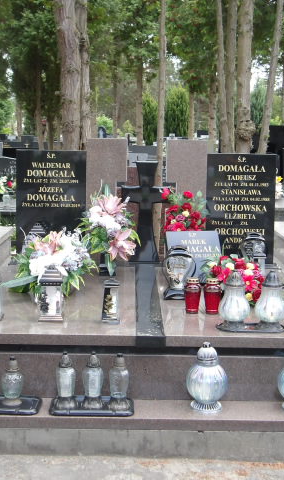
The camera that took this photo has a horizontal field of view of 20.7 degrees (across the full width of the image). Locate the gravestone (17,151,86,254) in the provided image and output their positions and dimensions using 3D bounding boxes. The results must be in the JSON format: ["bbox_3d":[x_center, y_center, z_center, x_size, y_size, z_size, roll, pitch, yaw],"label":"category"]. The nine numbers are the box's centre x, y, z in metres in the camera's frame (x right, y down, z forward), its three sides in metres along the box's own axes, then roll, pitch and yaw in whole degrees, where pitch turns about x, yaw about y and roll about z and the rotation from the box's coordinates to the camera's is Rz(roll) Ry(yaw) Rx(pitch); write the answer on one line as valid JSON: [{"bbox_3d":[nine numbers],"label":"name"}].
[{"bbox_3d":[-0.625,-0.239,5.403,0.477,0.760,0.080,1,9,-1],"label":"gravestone"}]

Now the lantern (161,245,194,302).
[{"bbox_3d":[0.215,0.176,4.326,0.179,0.289,0.150,3,9,11],"label":"lantern"}]

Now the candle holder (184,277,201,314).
[{"bbox_3d":[0.264,0.286,3.995,0.083,0.179,0.083,1,9,-1],"label":"candle holder"}]

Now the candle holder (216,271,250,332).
[{"bbox_3d":[0.451,0.280,3.742,0.155,0.276,0.155,1,9,-1],"label":"candle holder"}]

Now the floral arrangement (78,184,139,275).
[{"bbox_3d":[-0.210,-0.067,5.021,0.402,0.594,0.300,1,9,-1],"label":"floral arrangement"}]

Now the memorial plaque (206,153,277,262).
[{"bbox_3d":[0.680,-0.215,5.424,0.475,0.761,0.080,1,9,-1],"label":"memorial plaque"}]

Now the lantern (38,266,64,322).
[{"bbox_3d":[-0.453,0.270,3.934,0.122,0.266,0.122,1,9,-1],"label":"lantern"}]

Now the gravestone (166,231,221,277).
[{"bbox_3d":[0.326,0.113,4.812,0.335,0.327,0.050,1,-19,2],"label":"gravestone"}]

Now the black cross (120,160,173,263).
[{"bbox_3d":[0.036,-0.190,5.332,0.361,0.689,0.110,1,9,-1],"label":"black cross"}]

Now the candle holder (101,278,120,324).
[{"bbox_3d":[-0.149,0.297,3.782,0.081,0.210,0.081,2,9,9],"label":"candle holder"}]

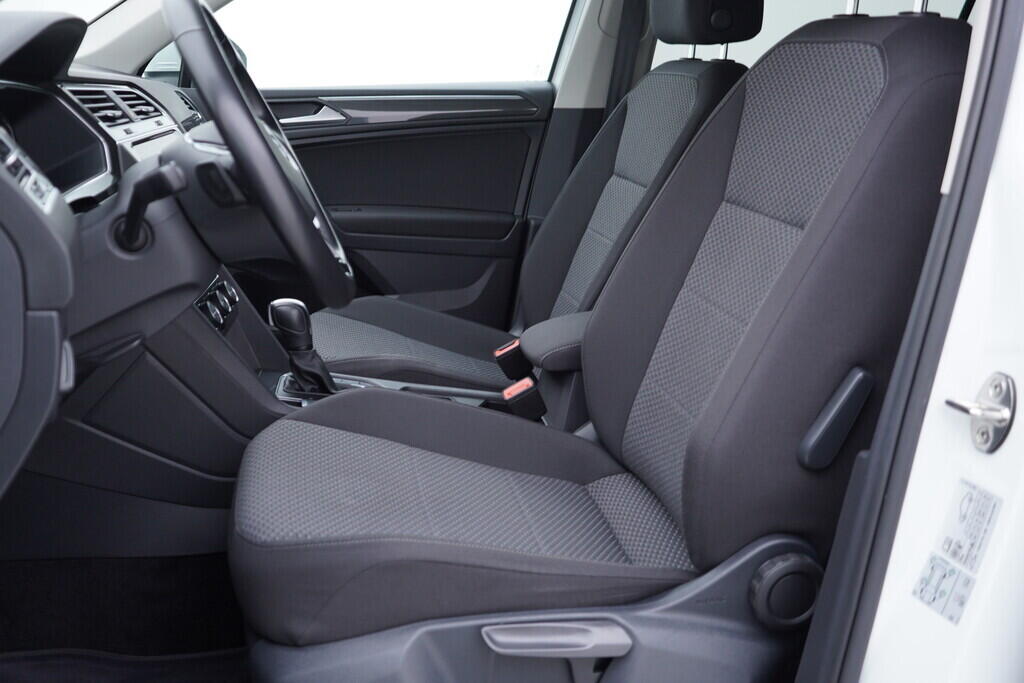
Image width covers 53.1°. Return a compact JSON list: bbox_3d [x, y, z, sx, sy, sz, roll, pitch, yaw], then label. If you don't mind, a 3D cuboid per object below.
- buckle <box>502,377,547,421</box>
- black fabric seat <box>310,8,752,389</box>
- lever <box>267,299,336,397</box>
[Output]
[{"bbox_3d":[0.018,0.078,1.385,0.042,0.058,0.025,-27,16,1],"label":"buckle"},{"bbox_3d":[0.033,-0.202,1.847,0.830,1.030,0.540,-2,15,-6],"label":"black fabric seat"},{"bbox_3d":[-0.301,0.007,1.477,0.072,0.135,0.060,-17,16,-2],"label":"lever"}]

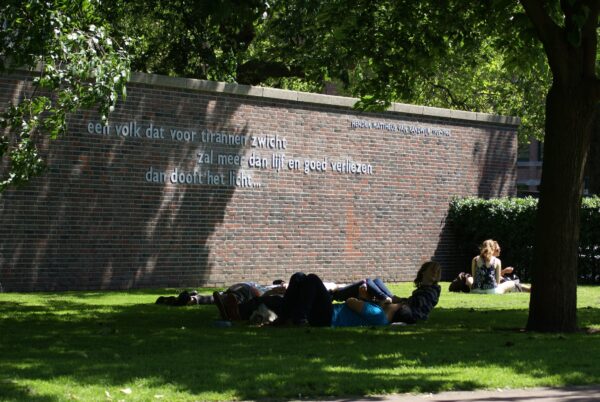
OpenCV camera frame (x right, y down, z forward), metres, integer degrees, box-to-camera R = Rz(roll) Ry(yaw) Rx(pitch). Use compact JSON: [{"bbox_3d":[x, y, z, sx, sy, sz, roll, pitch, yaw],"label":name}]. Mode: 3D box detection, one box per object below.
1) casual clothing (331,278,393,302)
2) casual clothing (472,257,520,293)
[{"bbox_3d":[0.747,1.075,21.300,0.740,0.320,0.420,1,-1,0],"label":"casual clothing"},{"bbox_3d":[2.801,1.059,25.300,0.640,0.550,0.500,0,-1,10],"label":"casual clothing"}]

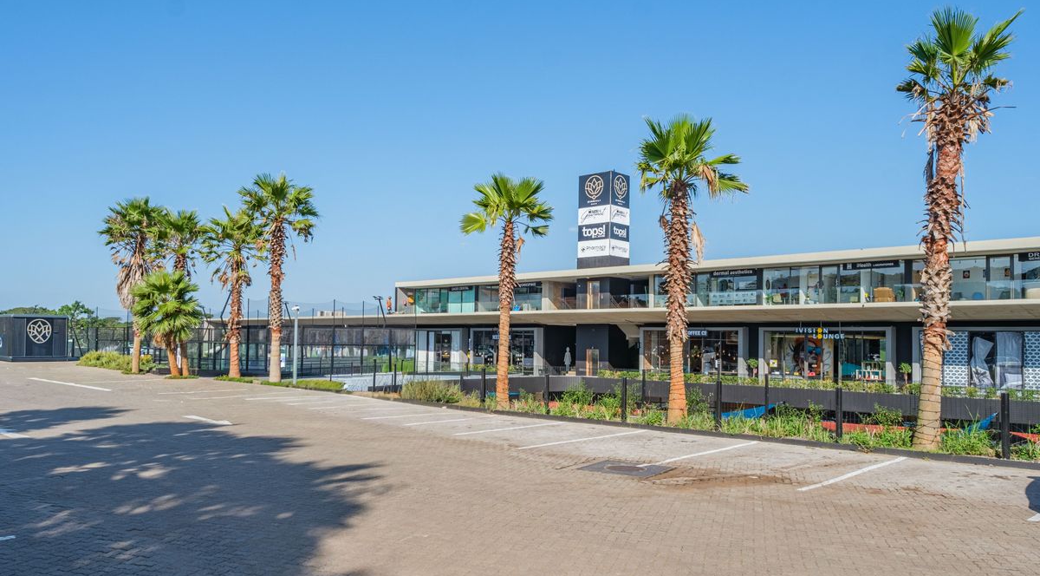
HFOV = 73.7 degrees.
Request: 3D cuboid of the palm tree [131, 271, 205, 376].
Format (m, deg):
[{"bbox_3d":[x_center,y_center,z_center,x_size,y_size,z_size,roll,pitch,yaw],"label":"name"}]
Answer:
[{"bbox_3d":[-16.635,1.661,32.653,3.429,4.933,3.326,1,-4,0],"label":"palm tree"}]

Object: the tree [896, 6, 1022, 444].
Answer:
[{"bbox_3d":[8.277,-1.197,12.957,2.360,8.306,2.289,1,-4,0],"label":"tree"}]

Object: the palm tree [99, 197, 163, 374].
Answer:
[{"bbox_3d":[-20.116,-0.150,35.780,3.550,9.055,3.444,1,-4,0],"label":"palm tree"}]

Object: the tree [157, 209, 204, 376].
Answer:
[{"bbox_3d":[-16.686,0.156,33.550,2.865,8.066,2.779,1,-4,0],"label":"tree"}]

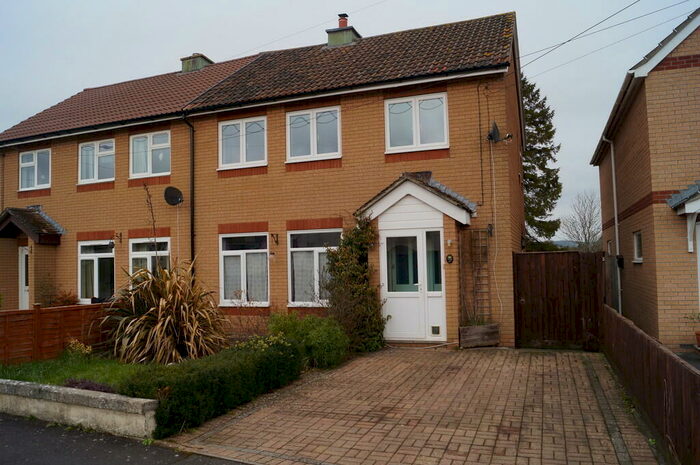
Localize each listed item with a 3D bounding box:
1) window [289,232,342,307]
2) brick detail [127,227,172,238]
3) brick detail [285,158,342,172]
[{"bbox_3d":[-0.753,0.757,11.258,1.320,1.650,0.110,-3,-4,21],"label":"window"},{"bbox_3d":[-4.869,0.017,12.790,1.315,0.231,0.110,-2,-4,23],"label":"brick detail"},{"bbox_3d":[-0.781,-1.456,11.399,1.320,0.165,0.100,-3,-4,21],"label":"brick detail"}]

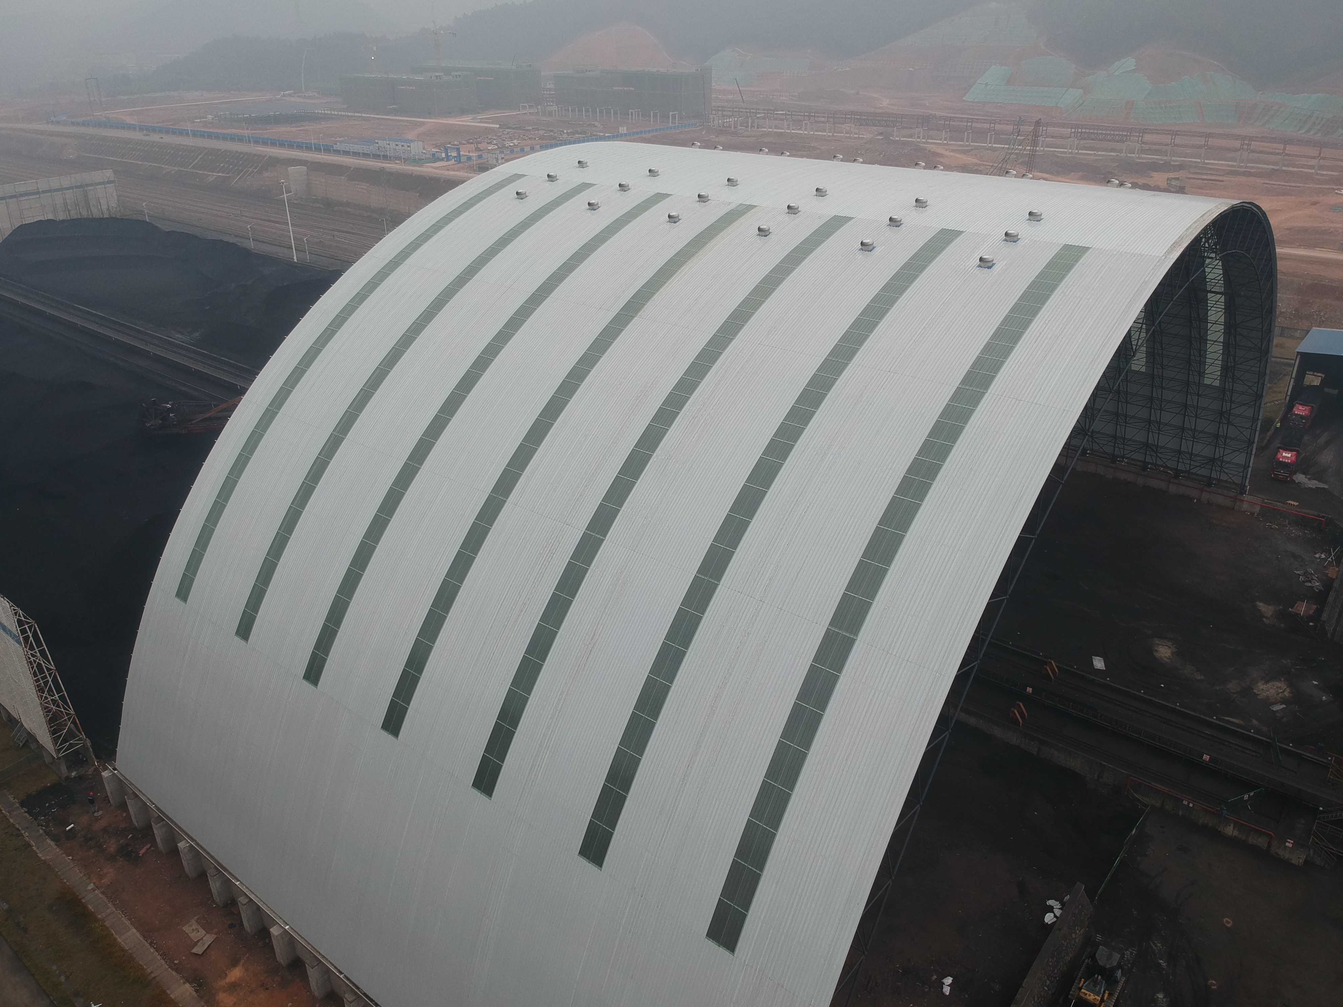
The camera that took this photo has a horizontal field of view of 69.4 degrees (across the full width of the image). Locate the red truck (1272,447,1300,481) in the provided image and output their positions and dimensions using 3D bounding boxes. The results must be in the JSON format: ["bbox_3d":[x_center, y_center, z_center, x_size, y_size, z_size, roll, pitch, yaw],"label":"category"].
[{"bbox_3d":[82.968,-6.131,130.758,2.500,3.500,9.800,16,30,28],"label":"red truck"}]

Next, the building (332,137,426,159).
[{"bbox_3d":[-140.893,-172.546,465.050,54.000,6.600,9.000,16,31,29],"label":"building"}]

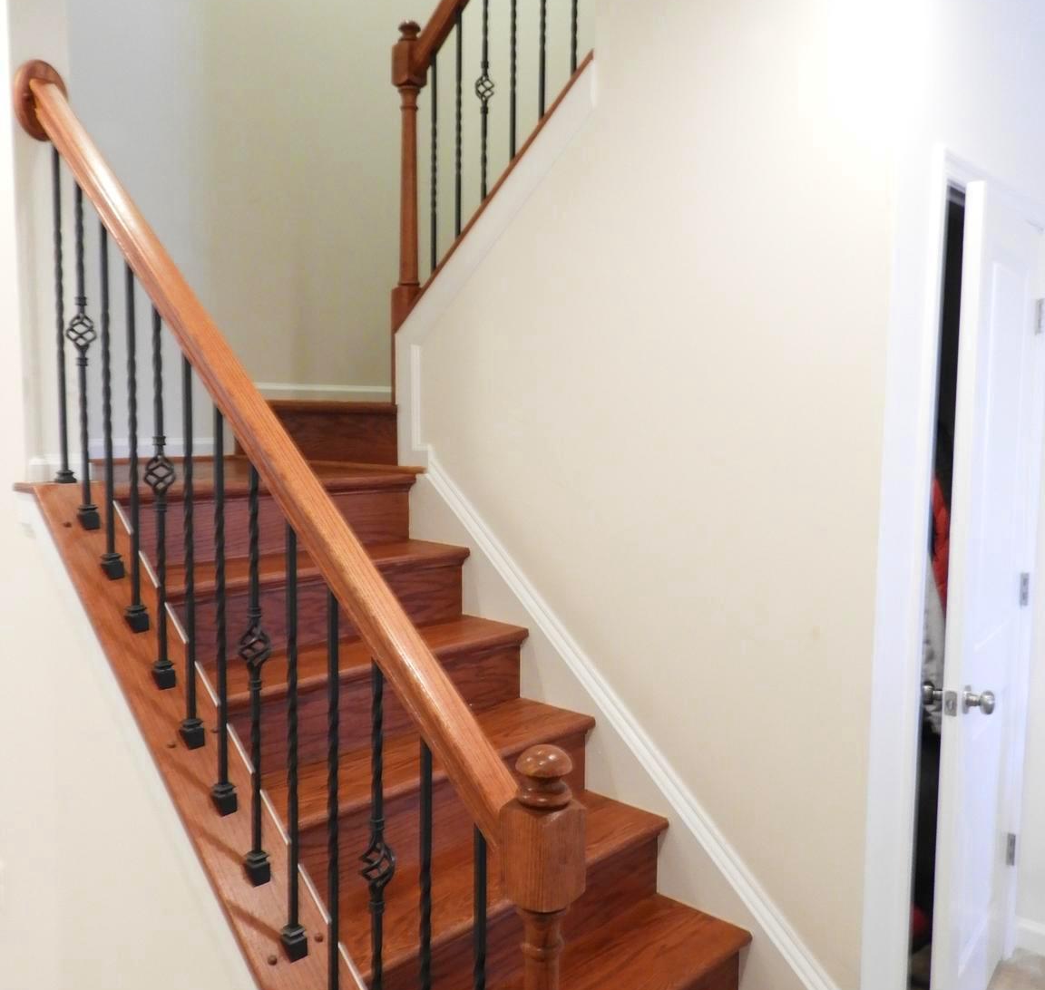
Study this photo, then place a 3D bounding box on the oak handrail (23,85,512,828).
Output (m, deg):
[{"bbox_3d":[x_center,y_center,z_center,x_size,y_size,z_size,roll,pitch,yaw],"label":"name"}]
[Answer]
[{"bbox_3d":[-0.520,-0.233,1.641,0.060,0.064,1.833,-4,47,-47],"label":"oak handrail"}]

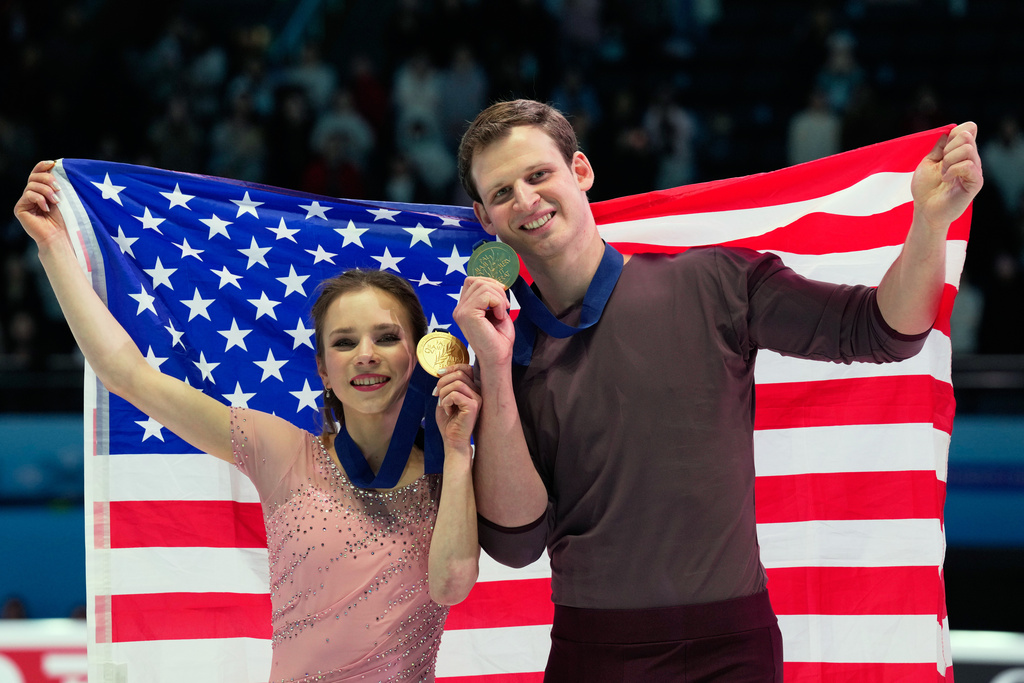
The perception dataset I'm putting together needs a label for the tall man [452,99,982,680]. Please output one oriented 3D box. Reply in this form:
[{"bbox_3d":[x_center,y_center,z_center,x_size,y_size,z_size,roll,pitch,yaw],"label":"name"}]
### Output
[{"bbox_3d":[0.300,0.600,6.500,0.810,1.910,0.480,0,-3,10],"label":"tall man"}]

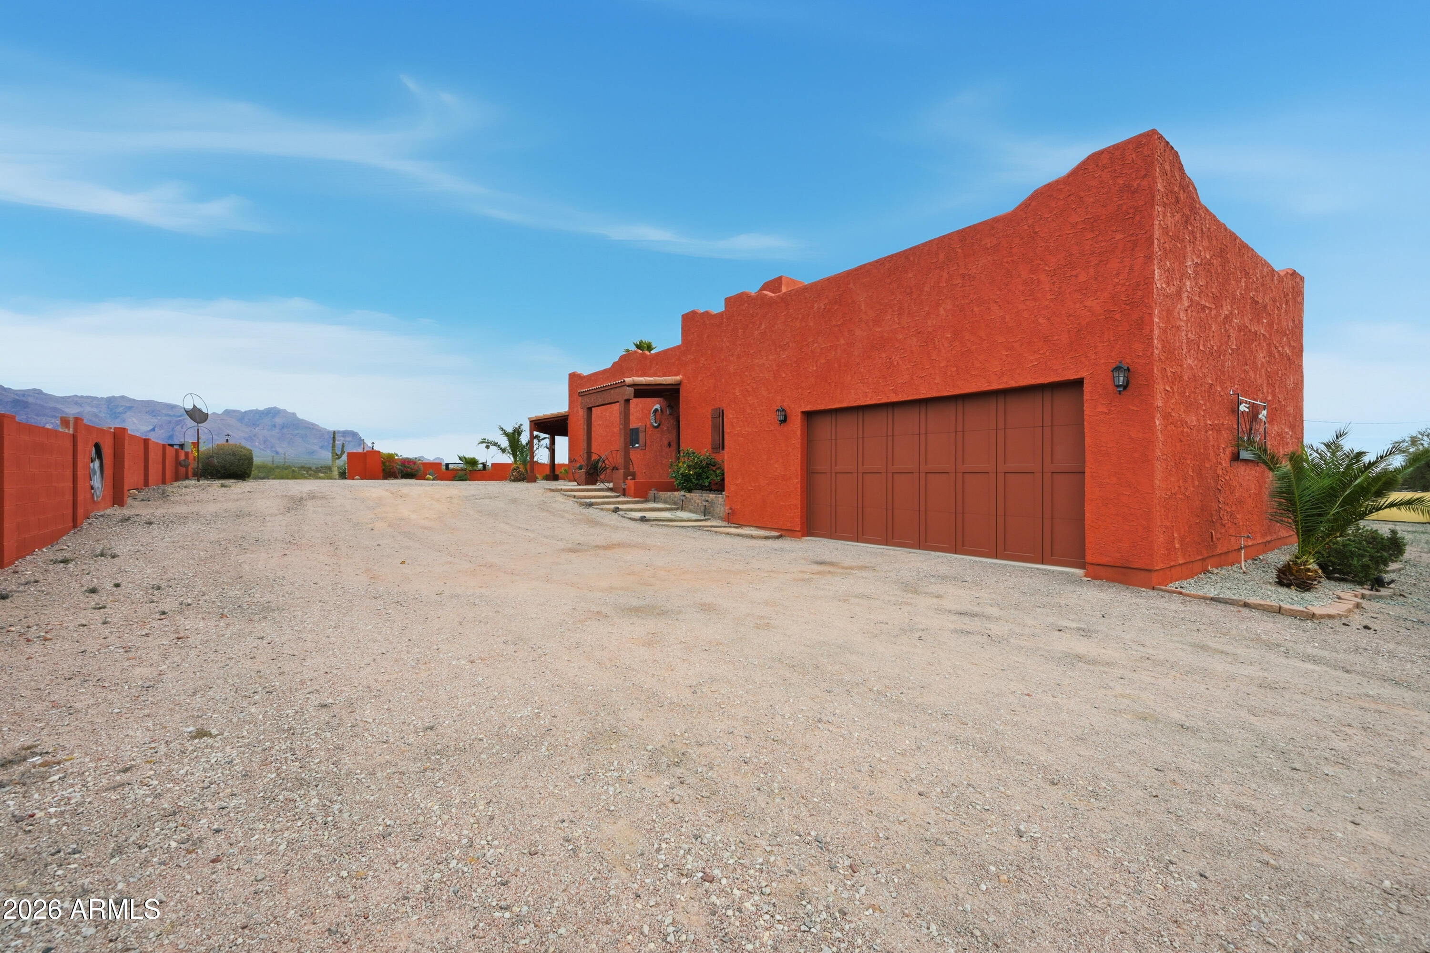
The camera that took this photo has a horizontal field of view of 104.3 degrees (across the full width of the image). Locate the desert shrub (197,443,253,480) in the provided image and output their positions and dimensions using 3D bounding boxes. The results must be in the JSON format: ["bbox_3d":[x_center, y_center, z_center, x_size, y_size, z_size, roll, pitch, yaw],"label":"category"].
[{"bbox_3d":[-19.824,-0.602,22.500,1.750,1.500,1.800,0,0,-41],"label":"desert shrub"}]

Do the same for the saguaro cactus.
[{"bbox_3d":[-27.044,-1.512,40.000,0.950,3.600,0.550,0,0,-34],"label":"saguaro cactus"}]

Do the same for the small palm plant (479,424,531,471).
[{"bbox_3d":[-9.508,-1.097,26.000,2.800,2.600,2.700,0,0,-20],"label":"small palm plant"}]

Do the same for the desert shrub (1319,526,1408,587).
[{"bbox_3d":[8.209,0.964,7.050,0.850,0.680,0.820,0,0,-41],"label":"desert shrub"}]

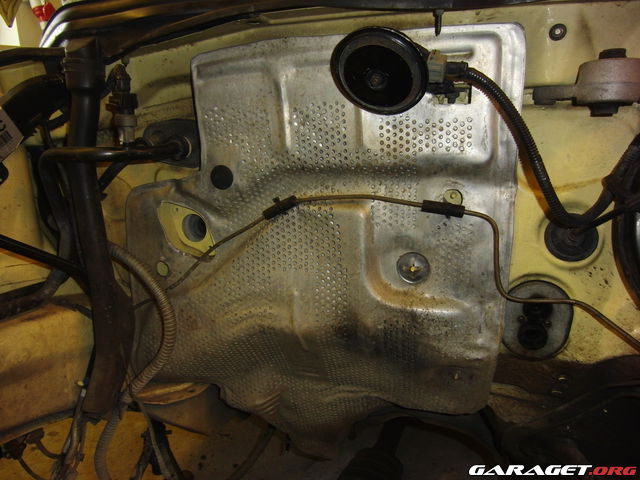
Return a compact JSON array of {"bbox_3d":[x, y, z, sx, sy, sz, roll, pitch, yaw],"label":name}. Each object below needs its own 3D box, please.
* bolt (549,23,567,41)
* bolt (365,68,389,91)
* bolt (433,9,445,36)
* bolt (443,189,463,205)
[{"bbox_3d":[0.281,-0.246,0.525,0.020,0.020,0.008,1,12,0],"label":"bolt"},{"bbox_3d":[0.060,-0.170,0.470,0.022,0.022,0.012,0,-7,-6],"label":"bolt"},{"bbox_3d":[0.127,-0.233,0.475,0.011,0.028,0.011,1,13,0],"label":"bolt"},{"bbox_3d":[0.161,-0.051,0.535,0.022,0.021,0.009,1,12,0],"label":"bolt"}]

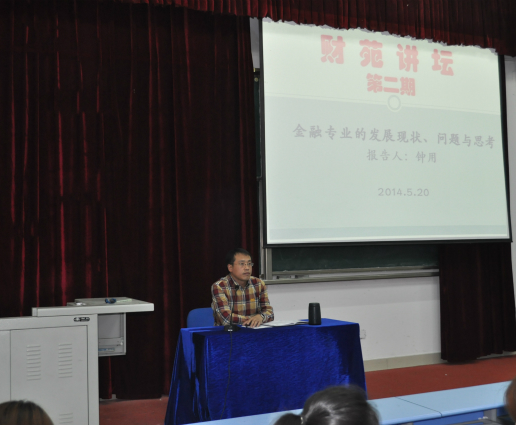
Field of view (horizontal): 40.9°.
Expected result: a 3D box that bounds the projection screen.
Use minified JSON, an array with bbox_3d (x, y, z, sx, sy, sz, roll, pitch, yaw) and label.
[{"bbox_3d":[1.407,-0.794,7.046,3.035,2.240,0.060,0,-3,-25],"label":"projection screen"}]

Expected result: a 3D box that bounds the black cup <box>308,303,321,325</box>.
[{"bbox_3d":[0.409,0.727,4.977,0.086,0.153,0.086,-1,-3,0],"label":"black cup"}]

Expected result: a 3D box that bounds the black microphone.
[{"bbox_3d":[-0.174,0.640,4.700,0.085,0.325,0.125,-2,-3,27],"label":"black microphone"}]

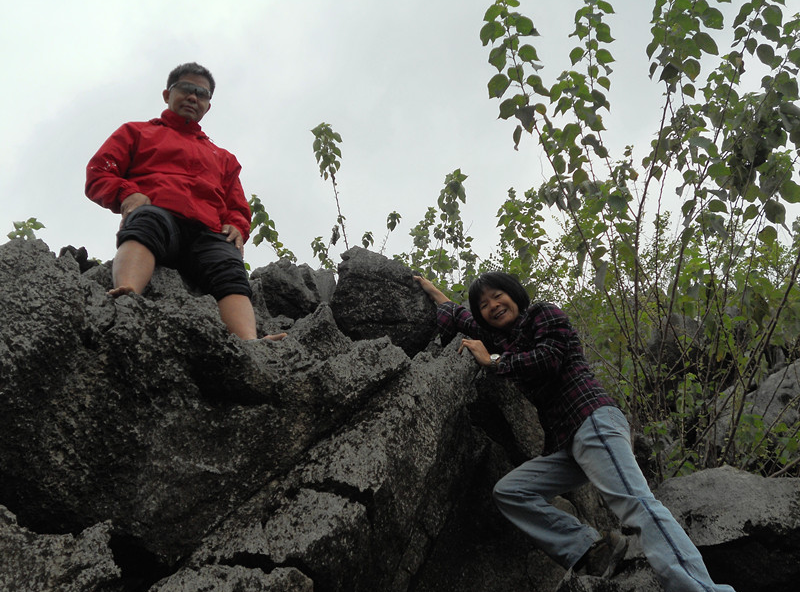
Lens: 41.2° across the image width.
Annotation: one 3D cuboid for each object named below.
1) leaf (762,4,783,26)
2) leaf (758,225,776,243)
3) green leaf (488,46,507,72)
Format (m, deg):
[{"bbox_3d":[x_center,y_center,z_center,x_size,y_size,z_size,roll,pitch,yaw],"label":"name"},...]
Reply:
[{"bbox_3d":[1.647,-1.240,4.700,0.091,0.100,0.045,0,-25,0],"label":"leaf"},{"bbox_3d":[1.590,-0.266,4.600,0.080,0.089,0.045,0,-25,0],"label":"leaf"},{"bbox_3d":[0.459,-1.122,5.000,0.085,0.131,0.030,18,19,-1],"label":"green leaf"}]

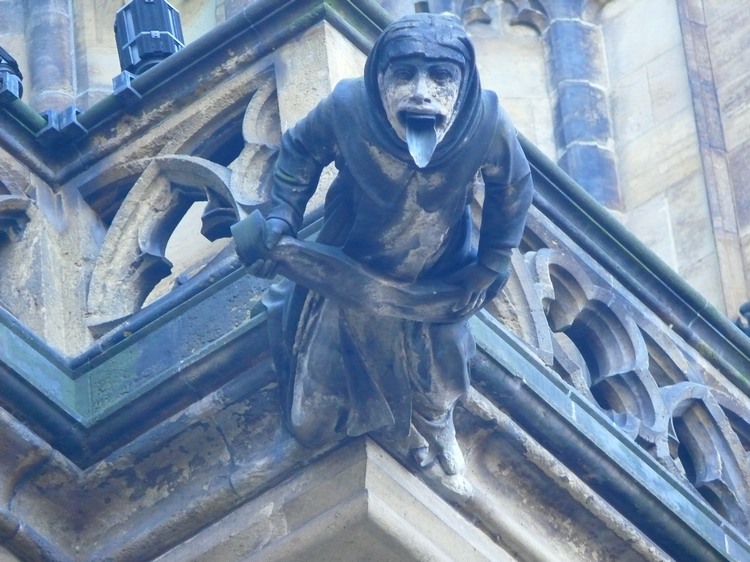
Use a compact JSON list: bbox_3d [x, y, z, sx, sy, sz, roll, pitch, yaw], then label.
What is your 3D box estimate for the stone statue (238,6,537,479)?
[{"bbox_3d":[-0.004,-0.100,21.000,0.920,1.270,1.000,2,-46,-8],"label":"stone statue"}]

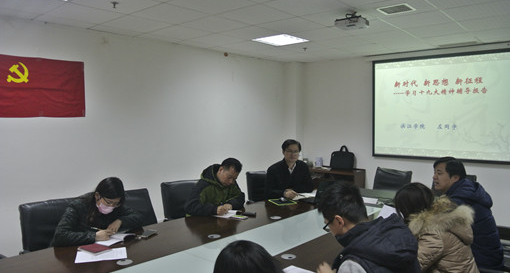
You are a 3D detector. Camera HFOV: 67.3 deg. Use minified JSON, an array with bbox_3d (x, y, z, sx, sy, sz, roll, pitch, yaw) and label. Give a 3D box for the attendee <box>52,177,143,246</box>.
[{"bbox_3d":[-1.188,0.900,2.866,0.740,1.170,0.700,3,5,43],"label":"attendee"}]

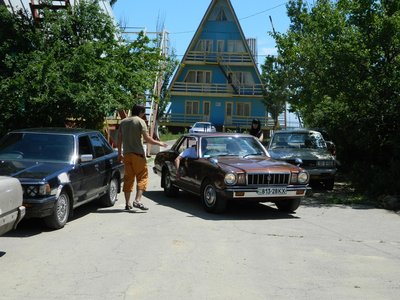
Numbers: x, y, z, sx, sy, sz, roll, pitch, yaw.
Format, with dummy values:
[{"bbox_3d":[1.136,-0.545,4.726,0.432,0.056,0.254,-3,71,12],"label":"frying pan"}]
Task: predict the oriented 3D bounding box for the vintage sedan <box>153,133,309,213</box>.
[{"bbox_3d":[0.414,0.321,12.751,1.660,1.390,4.450,-1,3,-19],"label":"vintage sedan"}]

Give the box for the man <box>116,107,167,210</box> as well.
[{"bbox_3d":[-1.014,0.131,11.521,0.700,1.820,0.550,2,3,30],"label":"man"}]

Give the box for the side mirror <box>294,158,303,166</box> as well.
[{"bbox_3d":[1.694,0.215,11.329,0.125,0.140,0.090,-1,3,-19],"label":"side mirror"}]

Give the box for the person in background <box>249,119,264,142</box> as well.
[{"bbox_3d":[1.399,0.035,16.322,0.460,1.614,0.300,1,3,9],"label":"person in background"}]

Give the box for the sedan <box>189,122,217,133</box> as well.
[{"bbox_3d":[0.161,-1.143,42.996,1.660,1.360,4.250,0,3,6],"label":"sedan"}]

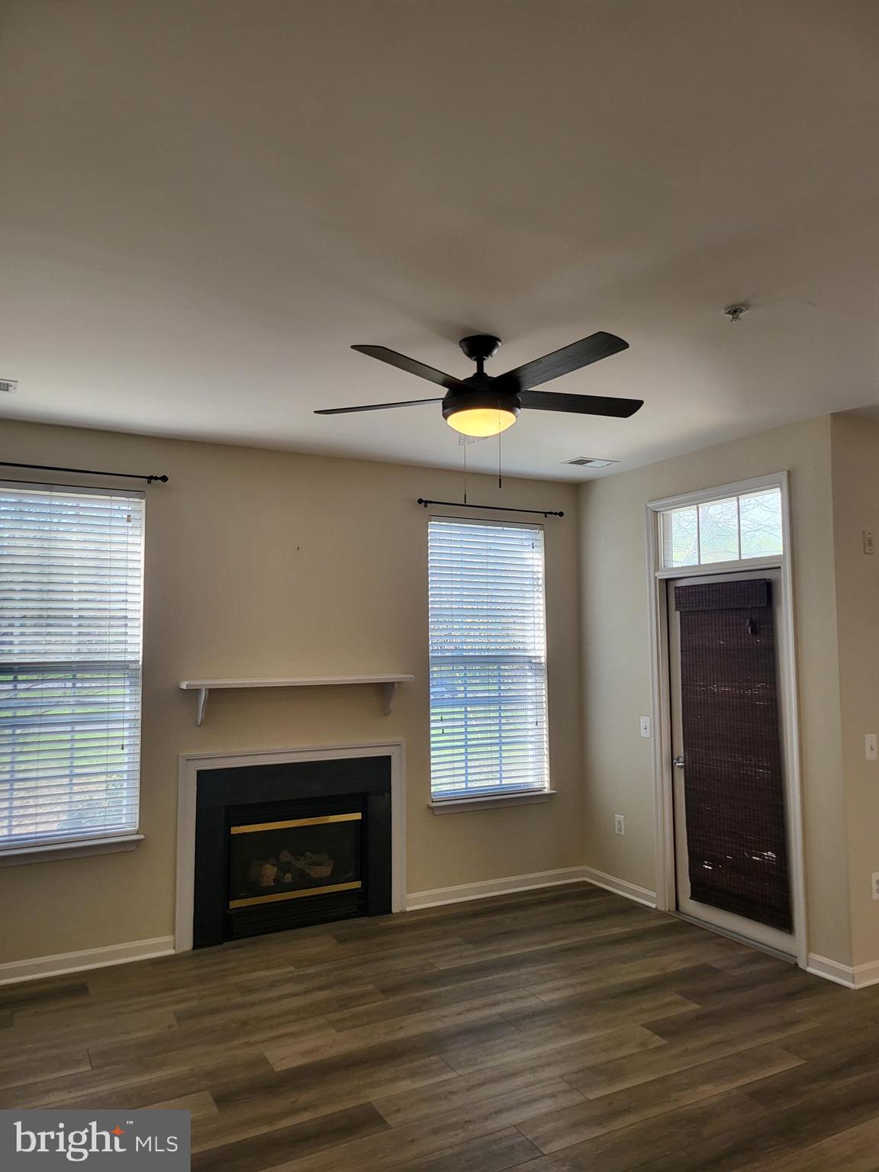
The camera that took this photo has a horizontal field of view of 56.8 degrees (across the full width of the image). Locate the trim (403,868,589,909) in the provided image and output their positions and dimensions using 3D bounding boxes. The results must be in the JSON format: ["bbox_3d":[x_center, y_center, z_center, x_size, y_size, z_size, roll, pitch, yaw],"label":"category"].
[{"bbox_3d":[0.394,1.969,5.305,1.359,0.087,0.020,2,-5,-28],"label":"trim"}]

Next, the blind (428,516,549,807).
[{"bbox_3d":[0.329,0.468,5.425,0.891,1.806,0.055,2,-5,-28],"label":"blind"}]

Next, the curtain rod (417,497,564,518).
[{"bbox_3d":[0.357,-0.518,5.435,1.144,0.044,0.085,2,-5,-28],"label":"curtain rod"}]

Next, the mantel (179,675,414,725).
[{"bbox_3d":[-0.780,0.651,4.682,1.359,0.251,0.175,2,-5,-28],"label":"mantel"}]

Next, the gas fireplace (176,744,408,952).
[{"bbox_3d":[-0.831,1.453,4.704,1.355,1.027,0.150,2,-5,-28],"label":"gas fireplace"}]

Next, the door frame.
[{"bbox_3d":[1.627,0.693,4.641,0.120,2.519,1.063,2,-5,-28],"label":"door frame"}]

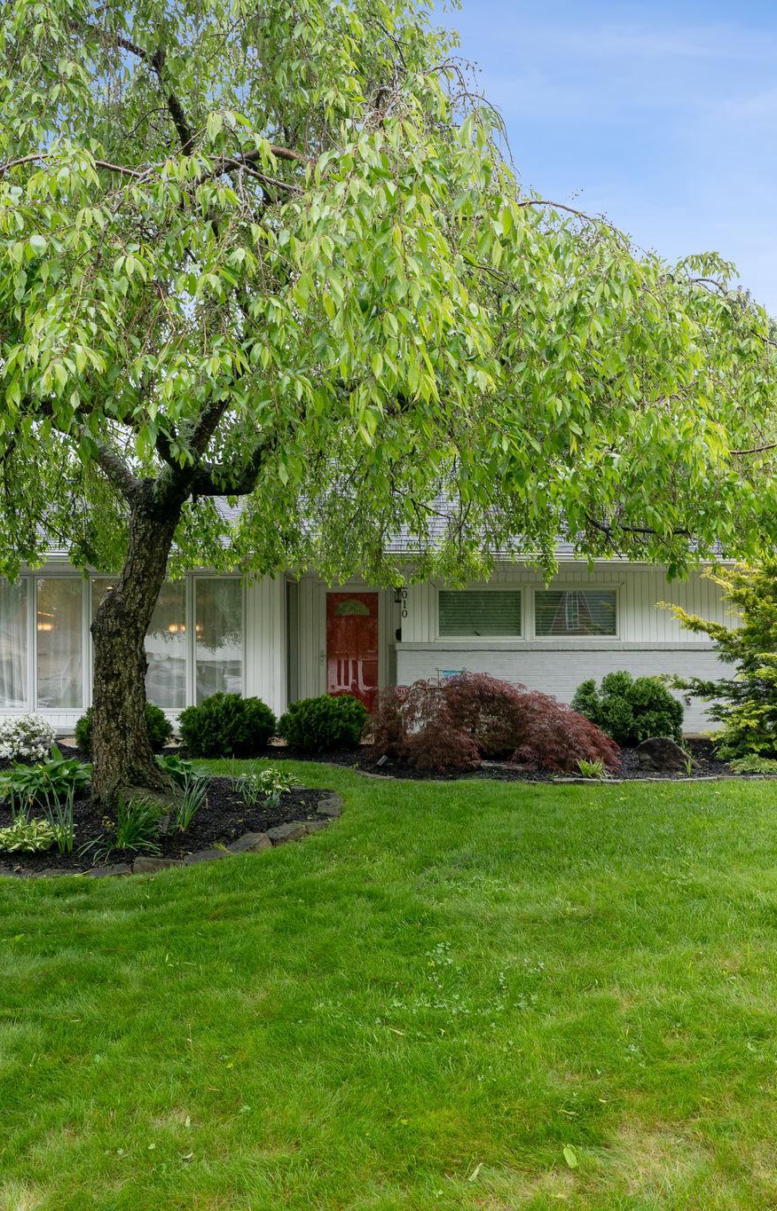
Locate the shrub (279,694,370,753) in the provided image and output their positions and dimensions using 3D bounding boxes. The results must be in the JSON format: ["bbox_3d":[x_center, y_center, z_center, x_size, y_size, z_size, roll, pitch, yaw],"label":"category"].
[{"bbox_3d":[-0.776,1.416,9.700,1.080,0.720,1.000,0,-3,0],"label":"shrub"}]

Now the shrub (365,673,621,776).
[{"bbox_3d":[1.150,1.284,8.900,2.750,1.100,1.900,0,-3,0],"label":"shrub"}]

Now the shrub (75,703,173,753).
[{"bbox_3d":[-3.476,1.603,10.600,1.220,0.680,1.100,0,-2,0],"label":"shrub"}]

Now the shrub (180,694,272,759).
[{"bbox_3d":[-2.085,1.536,10.400,1.200,0.830,1.120,0,-2,0],"label":"shrub"}]

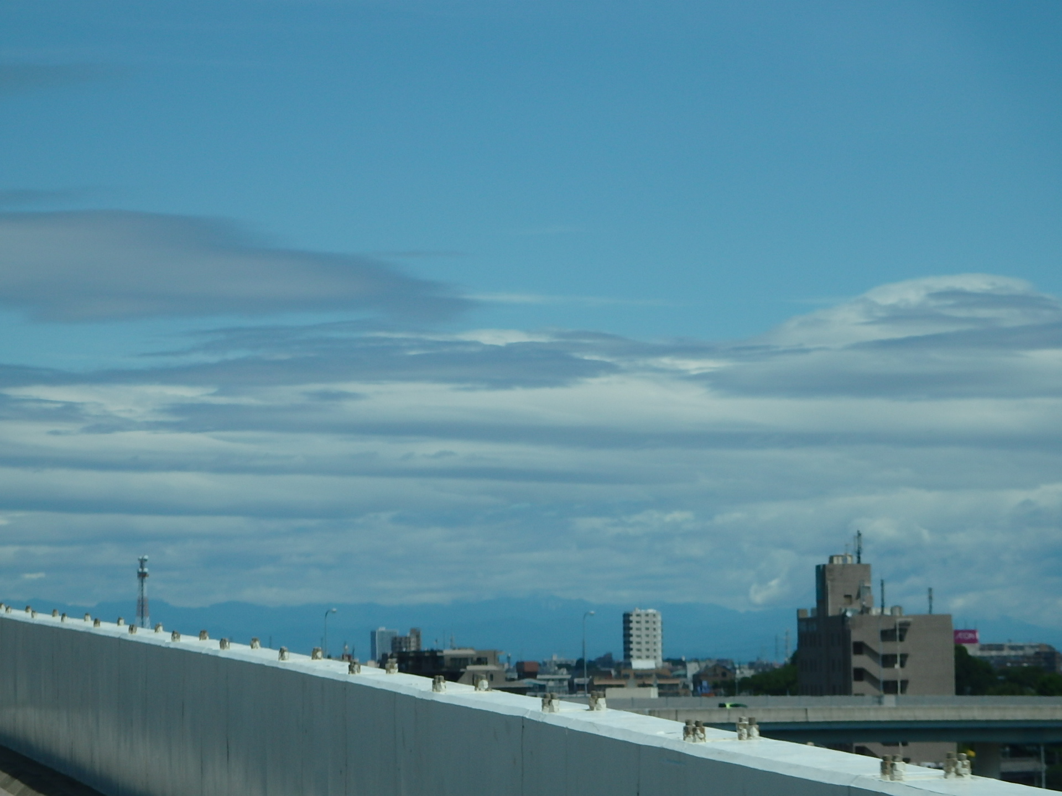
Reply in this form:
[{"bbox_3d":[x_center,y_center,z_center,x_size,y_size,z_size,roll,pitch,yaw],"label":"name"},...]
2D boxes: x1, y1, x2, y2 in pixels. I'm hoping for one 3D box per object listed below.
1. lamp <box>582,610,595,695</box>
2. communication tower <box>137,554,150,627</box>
[{"bbox_3d":[5.980,26.632,490.000,0.400,9.200,1.900,1,-4,-40],"label":"lamp"},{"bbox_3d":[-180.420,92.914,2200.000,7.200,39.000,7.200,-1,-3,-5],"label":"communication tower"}]

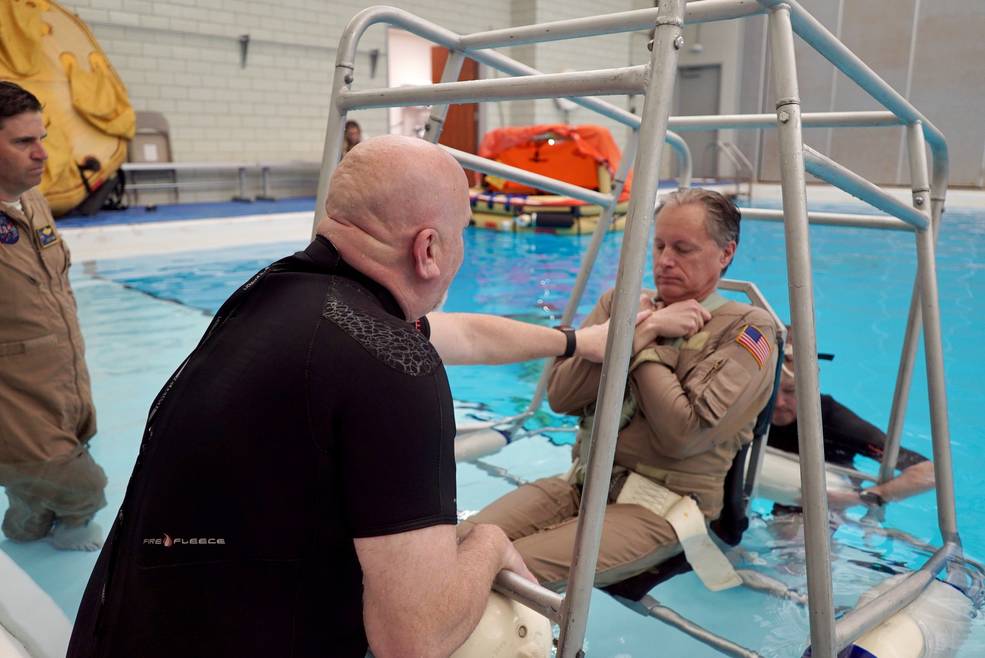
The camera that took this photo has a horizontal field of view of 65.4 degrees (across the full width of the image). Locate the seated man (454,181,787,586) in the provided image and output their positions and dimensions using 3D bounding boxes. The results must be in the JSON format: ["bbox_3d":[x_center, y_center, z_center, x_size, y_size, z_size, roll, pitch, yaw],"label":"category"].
[{"bbox_3d":[0.200,0.294,1.679,0.830,1.175,0.560,-10,16,-40],"label":"seated man"}]

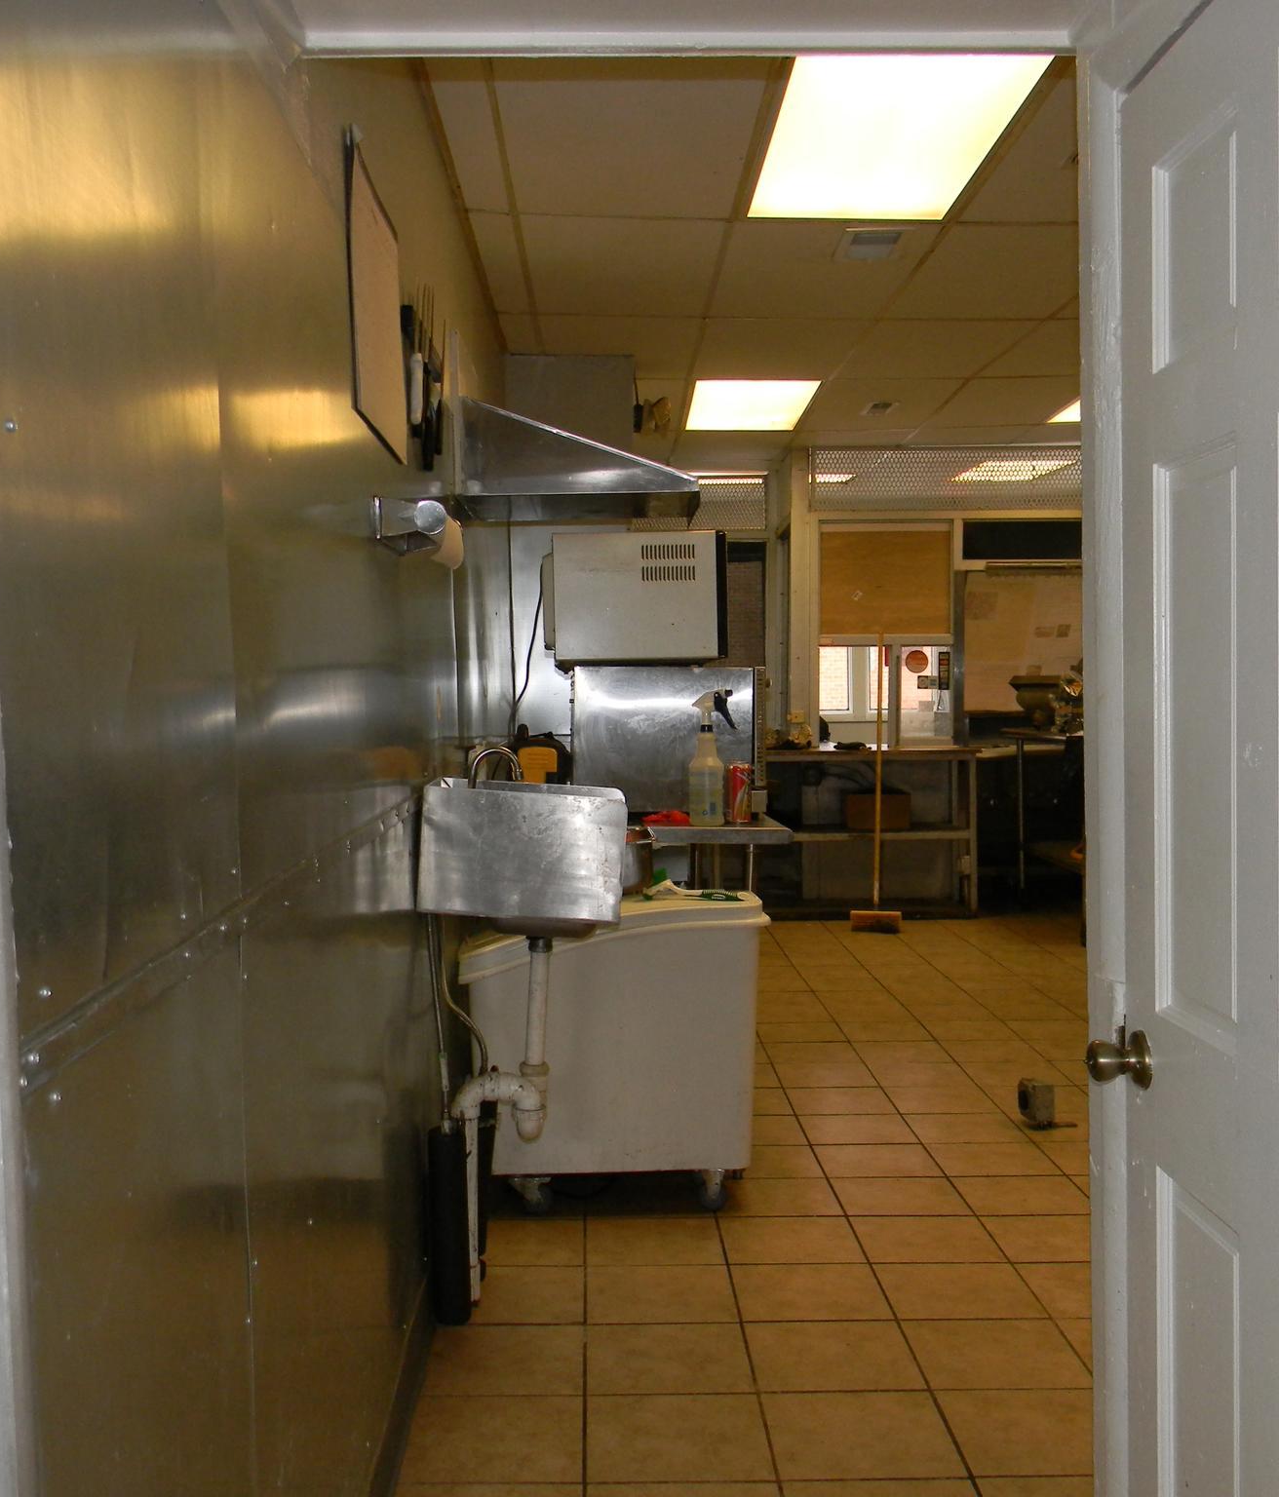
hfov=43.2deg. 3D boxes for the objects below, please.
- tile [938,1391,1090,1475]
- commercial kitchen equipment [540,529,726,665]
[{"bbox_3d":[0.676,1.153,2.724,0.302,0.010,0.302,0,2,-2],"label":"tile"},{"bbox_3d":[-0.023,-0.438,4.846,0.530,0.380,0.560,0,2,-1],"label":"commercial kitchen equipment"}]

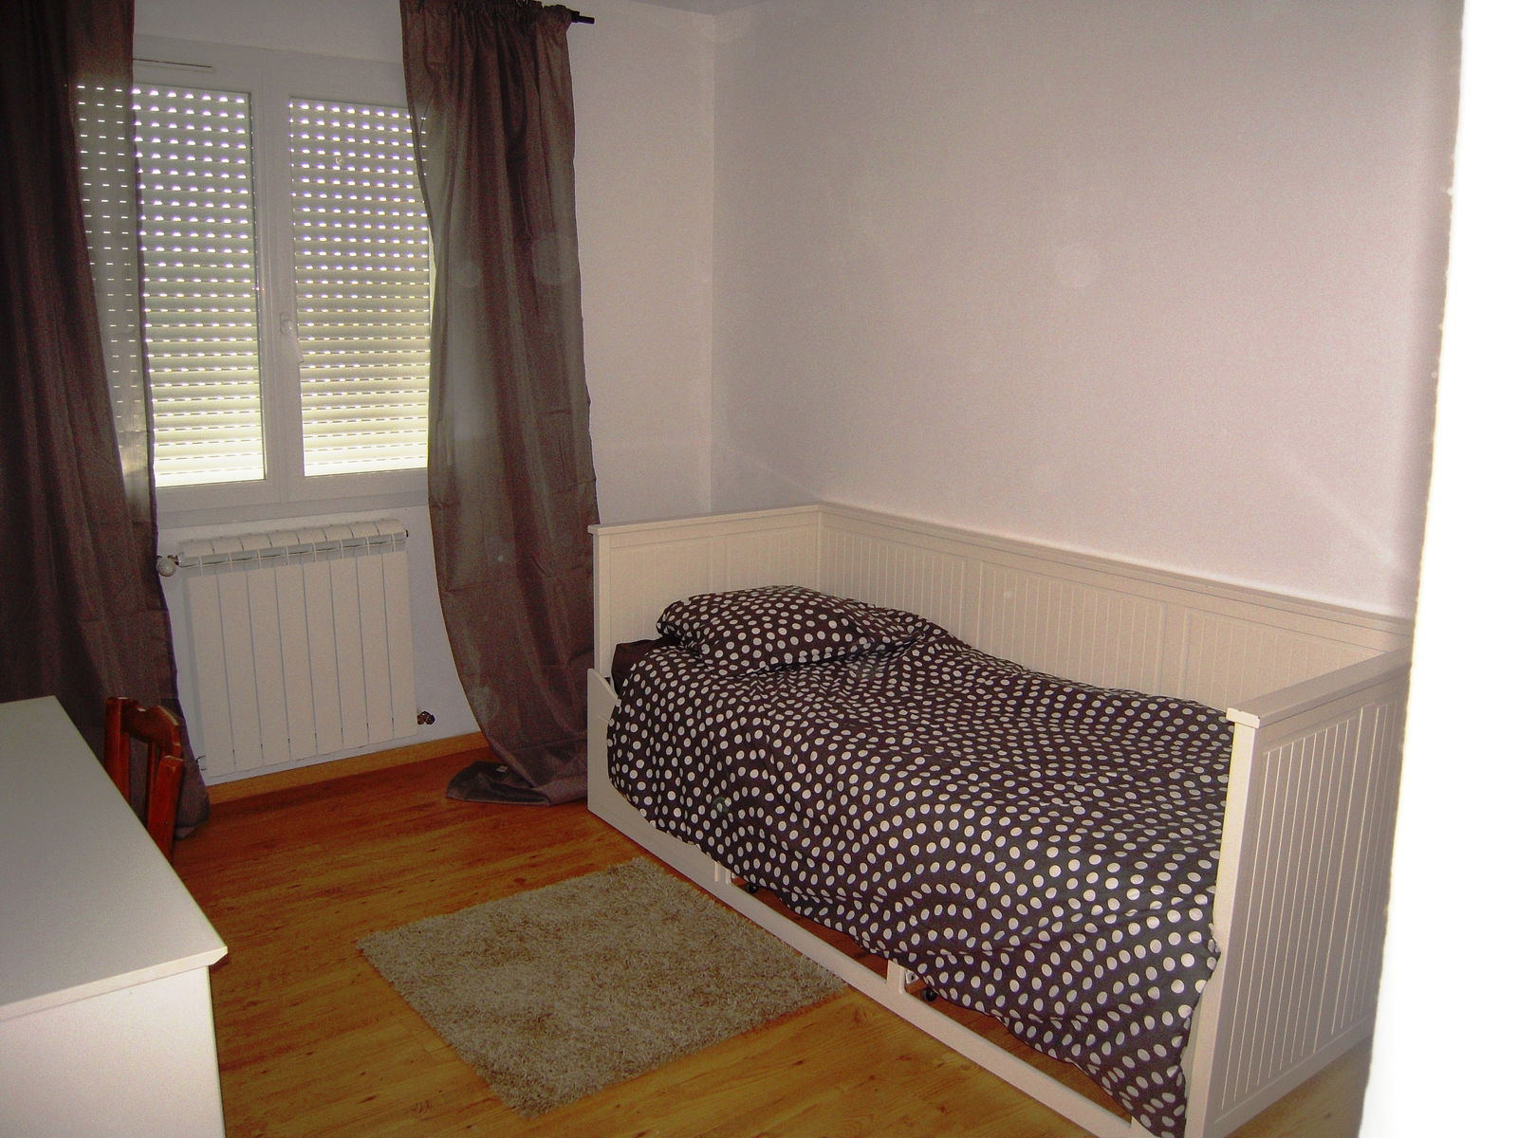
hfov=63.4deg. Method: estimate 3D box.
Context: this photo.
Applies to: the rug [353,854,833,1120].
[{"bbox_3d":[-0.361,0.874,2.730,0.770,0.028,0.780,-9,15,-38],"label":"rug"}]

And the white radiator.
[{"bbox_3d":[-1.341,0.224,3.620,0.638,0.675,0.095,-8,15,-37],"label":"white radiator"}]

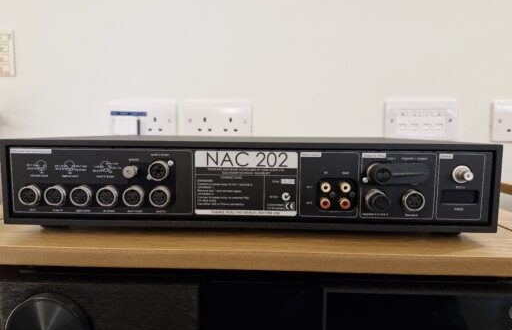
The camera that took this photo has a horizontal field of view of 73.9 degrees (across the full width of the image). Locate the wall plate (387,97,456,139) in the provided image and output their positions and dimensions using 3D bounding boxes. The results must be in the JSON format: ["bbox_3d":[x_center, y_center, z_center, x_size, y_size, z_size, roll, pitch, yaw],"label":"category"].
[{"bbox_3d":[0.345,-0.093,0.717,0.146,0.086,0.013,1,5,3],"label":"wall plate"}]

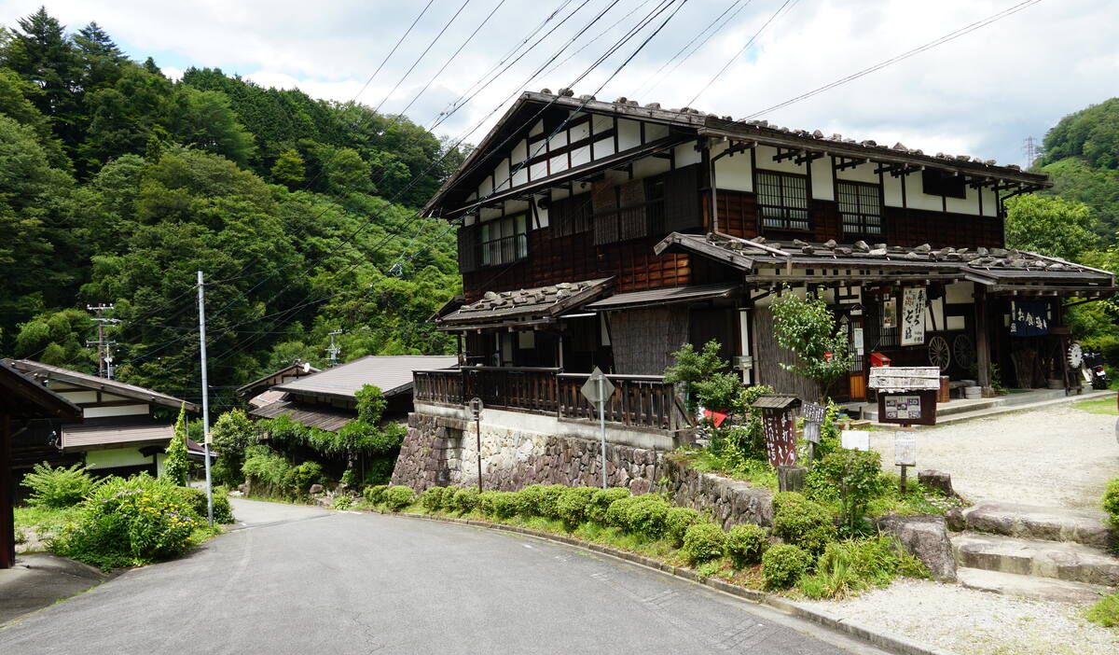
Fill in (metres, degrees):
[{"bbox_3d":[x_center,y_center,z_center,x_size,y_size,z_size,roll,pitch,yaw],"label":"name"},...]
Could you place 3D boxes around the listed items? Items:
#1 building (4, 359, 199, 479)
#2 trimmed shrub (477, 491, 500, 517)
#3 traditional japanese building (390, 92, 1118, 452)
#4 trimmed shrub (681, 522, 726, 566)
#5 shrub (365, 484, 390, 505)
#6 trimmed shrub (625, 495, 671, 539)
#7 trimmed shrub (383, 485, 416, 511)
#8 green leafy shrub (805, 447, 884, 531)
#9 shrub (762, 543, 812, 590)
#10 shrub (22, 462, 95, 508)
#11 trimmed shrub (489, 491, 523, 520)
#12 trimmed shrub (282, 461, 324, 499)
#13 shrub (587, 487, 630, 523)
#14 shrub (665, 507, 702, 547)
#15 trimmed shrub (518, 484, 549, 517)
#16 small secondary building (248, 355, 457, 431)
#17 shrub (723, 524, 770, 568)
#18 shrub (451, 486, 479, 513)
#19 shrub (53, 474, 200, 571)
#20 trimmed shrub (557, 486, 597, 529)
[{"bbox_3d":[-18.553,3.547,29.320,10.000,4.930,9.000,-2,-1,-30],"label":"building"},{"bbox_3d":[-1.368,3.414,16.300,0.540,0.520,0.540,-2,-1,-5],"label":"trimmed shrub"},{"bbox_3d":[4.758,-2.072,22.514,15.800,7.900,14.600,-2,-1,-35],"label":"traditional japanese building"},{"bbox_3d":[1.631,2.454,9.500,0.520,0.500,0.520,-3,-1,9],"label":"trimmed shrub"},{"bbox_3d":[-4.388,4.040,20.200,0.660,0.520,0.660,-2,-1,-13],"label":"shrub"},{"bbox_3d":[1.210,2.565,11.400,0.630,0.580,0.630,-3,-1,5],"label":"trimmed shrub"},{"bbox_3d":[-3.716,3.955,19.500,0.770,0.600,0.750,-2,-1,-11],"label":"trimmed shrub"},{"bbox_3d":[2.861,1.620,8.400,0.750,0.840,0.720,-3,-1,18],"label":"green leafy shrub"},{"bbox_3d":[1.975,2.073,7.300,0.440,0.410,0.440,-3,-1,14],"label":"shrub"},{"bbox_3d":[-12.424,3.918,20.800,1.750,1.150,1.600,-2,-1,-31],"label":"shrub"},{"bbox_3d":[-1.010,3.345,15.800,0.640,0.560,0.640,-2,-1,-4],"label":"trimmed shrub"},{"bbox_3d":[-5.725,3.398,18.700,0.900,0.850,0.900,-2,-1,-17],"label":"trimmed shrub"},{"bbox_3d":[0.690,2.456,11.600,0.600,0.530,0.600,-2,-1,3],"label":"shrub"},{"bbox_3d":[1.413,2.278,9.600,0.450,0.450,0.450,-3,-1,8],"label":"shrub"},{"bbox_3d":[-0.412,2.680,13.000,0.520,0.500,0.520,-2,-1,-2],"label":"trimmed shrub"},{"bbox_3d":[-5.937,3.480,34.055,9.600,4.670,13.000,-2,-1,-34],"label":"small secondary building"},{"bbox_3d":[1.805,2.111,8.100,0.440,0.430,0.440,-3,-1,12],"label":"shrub"},{"bbox_3d":[-1.619,2.973,14.500,0.500,0.460,0.500,-2,-1,-7],"label":"shrub"},{"bbox_3d":[-5.380,2.386,10.400,1.750,1.100,1.500,-2,-1,-28],"label":"shrub"},{"bbox_3d":[0.232,2.430,11.300,0.560,0.560,0.560,-2,-1,1],"label":"trimmed shrub"}]

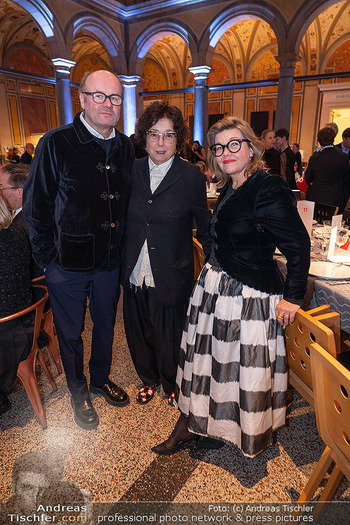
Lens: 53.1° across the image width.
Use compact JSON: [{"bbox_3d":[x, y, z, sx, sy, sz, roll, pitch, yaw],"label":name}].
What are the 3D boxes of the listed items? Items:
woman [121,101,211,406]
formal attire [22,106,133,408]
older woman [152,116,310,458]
[{"bbox_3d":[-0.050,0.032,1.905,0.520,1.670,0.360,4,17,13],"label":"woman"},{"bbox_3d":[-0.465,0.091,1.849,0.570,1.530,0.360,-11,19,-32],"label":"formal attire"},{"bbox_3d":[0.246,0.175,1.588,0.560,1.570,0.620,15,22,43],"label":"older woman"}]

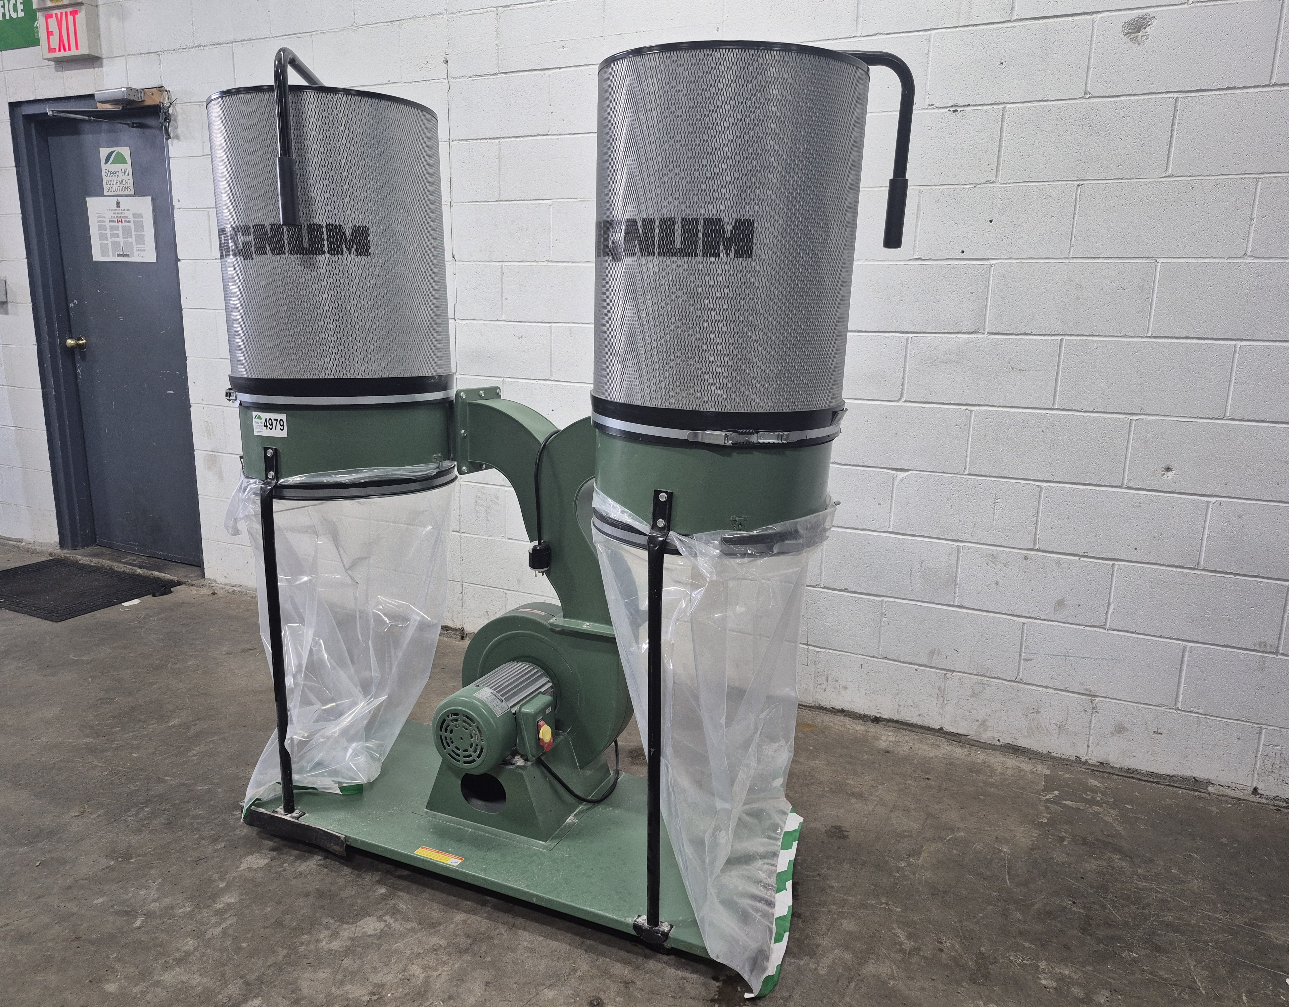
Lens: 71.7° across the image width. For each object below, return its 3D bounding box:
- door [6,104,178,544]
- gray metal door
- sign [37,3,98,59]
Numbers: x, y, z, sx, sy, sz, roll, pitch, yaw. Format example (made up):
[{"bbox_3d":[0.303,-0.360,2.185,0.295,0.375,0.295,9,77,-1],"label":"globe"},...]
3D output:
[{"bbox_3d":[-2.422,-0.746,4.122,1.010,2.090,0.100,7,12,24],"label":"door"},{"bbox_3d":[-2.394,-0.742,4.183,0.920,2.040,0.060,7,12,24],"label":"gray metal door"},{"bbox_3d":[-2.432,-1.999,3.781,0.285,0.210,0.080,7,12,24],"label":"sign"}]

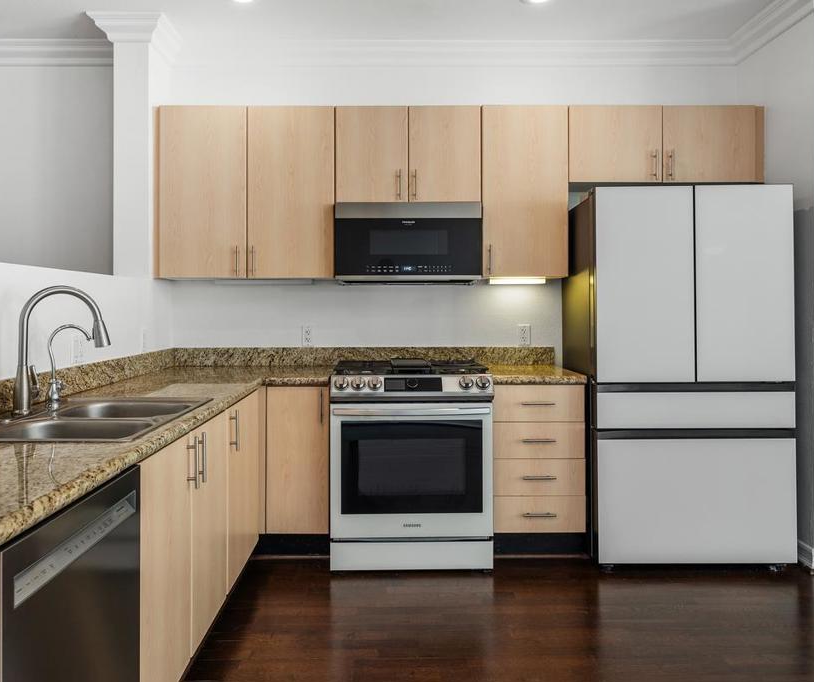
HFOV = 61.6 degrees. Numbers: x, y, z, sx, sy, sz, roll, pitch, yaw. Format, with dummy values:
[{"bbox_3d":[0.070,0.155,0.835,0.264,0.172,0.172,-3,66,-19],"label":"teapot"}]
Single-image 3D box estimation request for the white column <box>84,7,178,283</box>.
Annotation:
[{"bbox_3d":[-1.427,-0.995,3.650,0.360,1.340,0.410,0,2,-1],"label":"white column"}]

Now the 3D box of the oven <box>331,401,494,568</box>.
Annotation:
[{"bbox_3d":[0.015,0.665,3.500,0.765,0.800,0.670,0,2,-1],"label":"oven"}]

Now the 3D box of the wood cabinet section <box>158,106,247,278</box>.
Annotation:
[{"bbox_3d":[-1.064,-0.777,3.715,0.463,0.893,0.330,0,1,-1],"label":"wood cabinet section"}]

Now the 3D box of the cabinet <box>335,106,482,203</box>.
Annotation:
[{"bbox_3d":[0.004,-0.982,3.715,0.762,0.502,0.330,0,1,-1],"label":"cabinet"}]

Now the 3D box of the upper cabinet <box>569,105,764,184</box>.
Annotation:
[{"bbox_3d":[1.357,-1.030,3.735,1.020,0.405,0.330,0,2,-1],"label":"upper cabinet"}]

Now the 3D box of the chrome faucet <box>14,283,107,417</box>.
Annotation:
[{"bbox_3d":[-1.056,0.028,2.110,0.295,0.390,0.110,0,2,-1],"label":"chrome faucet"}]

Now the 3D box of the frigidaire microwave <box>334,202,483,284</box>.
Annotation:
[{"bbox_3d":[0.000,-0.514,3.685,0.759,0.407,0.390,0,1,-1],"label":"frigidaire microwave"}]

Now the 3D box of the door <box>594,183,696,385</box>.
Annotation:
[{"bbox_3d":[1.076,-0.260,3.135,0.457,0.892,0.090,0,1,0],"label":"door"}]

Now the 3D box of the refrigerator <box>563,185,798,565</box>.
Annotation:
[{"bbox_3d":[1.300,0.170,3.445,0.912,1.790,0.710,0,1,0],"label":"refrigerator"}]

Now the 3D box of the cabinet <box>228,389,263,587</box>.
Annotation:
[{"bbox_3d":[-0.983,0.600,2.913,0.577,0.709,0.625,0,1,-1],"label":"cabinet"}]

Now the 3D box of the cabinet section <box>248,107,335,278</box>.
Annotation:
[{"bbox_3d":[-0.604,-0.777,3.715,0.458,0.893,0.330,0,1,-1],"label":"cabinet section"}]

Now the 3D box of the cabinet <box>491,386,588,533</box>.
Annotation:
[{"bbox_3d":[0.628,0.552,3.555,0.450,0.715,0.610,0,2,-1],"label":"cabinet"}]

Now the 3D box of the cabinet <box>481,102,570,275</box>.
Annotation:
[{"bbox_3d":[0.613,-0.785,3.715,0.450,0.900,0.330,0,1,-1],"label":"cabinet"}]

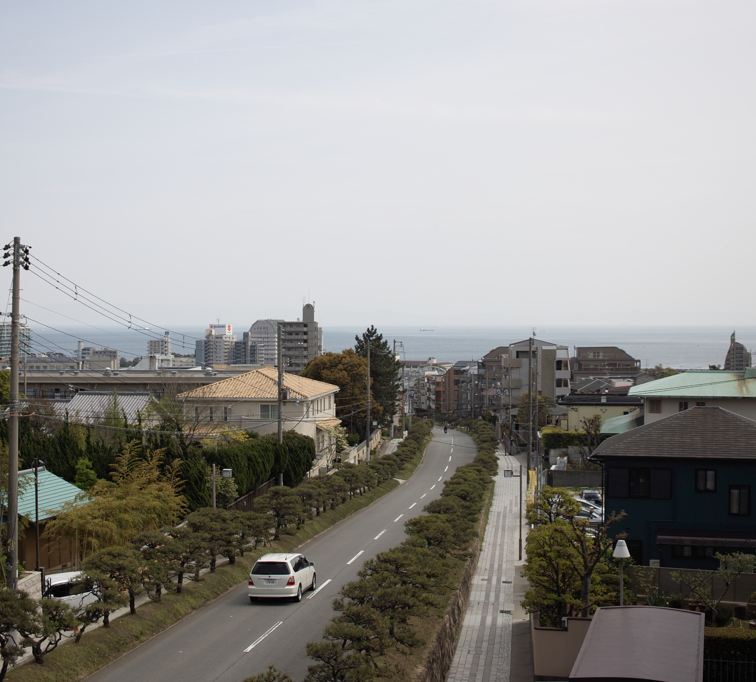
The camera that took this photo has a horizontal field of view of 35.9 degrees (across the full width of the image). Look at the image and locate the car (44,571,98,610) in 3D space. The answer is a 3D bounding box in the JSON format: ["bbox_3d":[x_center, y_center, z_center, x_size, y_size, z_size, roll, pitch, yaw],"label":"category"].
[{"bbox_3d":[-11.350,8.806,40.645,3.900,1.650,1.650,-1,1,-34],"label":"car"}]

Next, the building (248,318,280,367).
[{"bbox_3d":[-76.800,5.146,810.184,20.000,40.000,21.000,0,1,21],"label":"building"}]

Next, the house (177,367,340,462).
[{"bbox_3d":[-10.400,6.741,104.620,11.600,8.400,14.500,0,1,8],"label":"house"}]

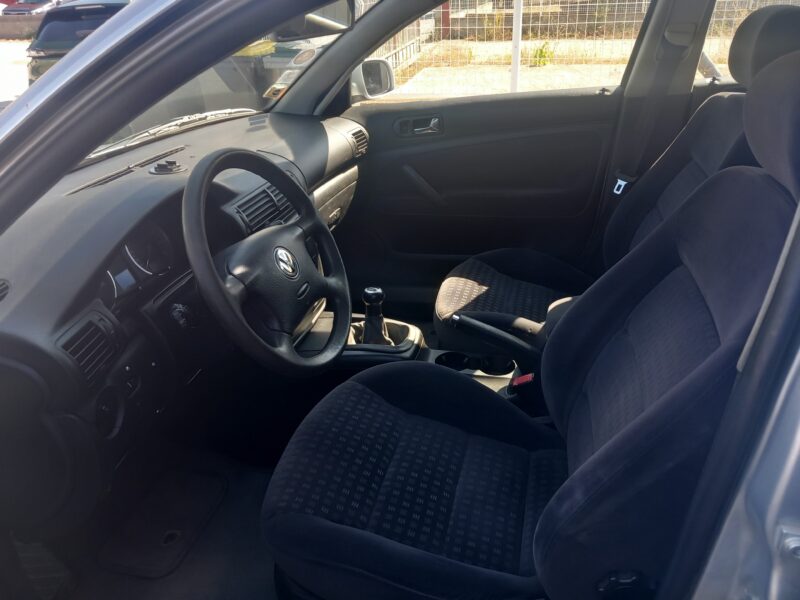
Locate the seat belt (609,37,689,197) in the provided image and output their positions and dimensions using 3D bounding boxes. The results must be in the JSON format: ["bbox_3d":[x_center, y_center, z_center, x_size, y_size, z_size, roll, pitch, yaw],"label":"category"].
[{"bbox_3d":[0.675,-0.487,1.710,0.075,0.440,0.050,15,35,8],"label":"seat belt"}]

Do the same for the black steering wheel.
[{"bbox_3d":[-0.211,-0.055,0.999,0.090,0.380,0.380,-22,17,23],"label":"black steering wheel"}]

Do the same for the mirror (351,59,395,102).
[{"bbox_3d":[-0.108,-0.755,2.135,0.110,0.145,0.210,10,28,26],"label":"mirror"}]

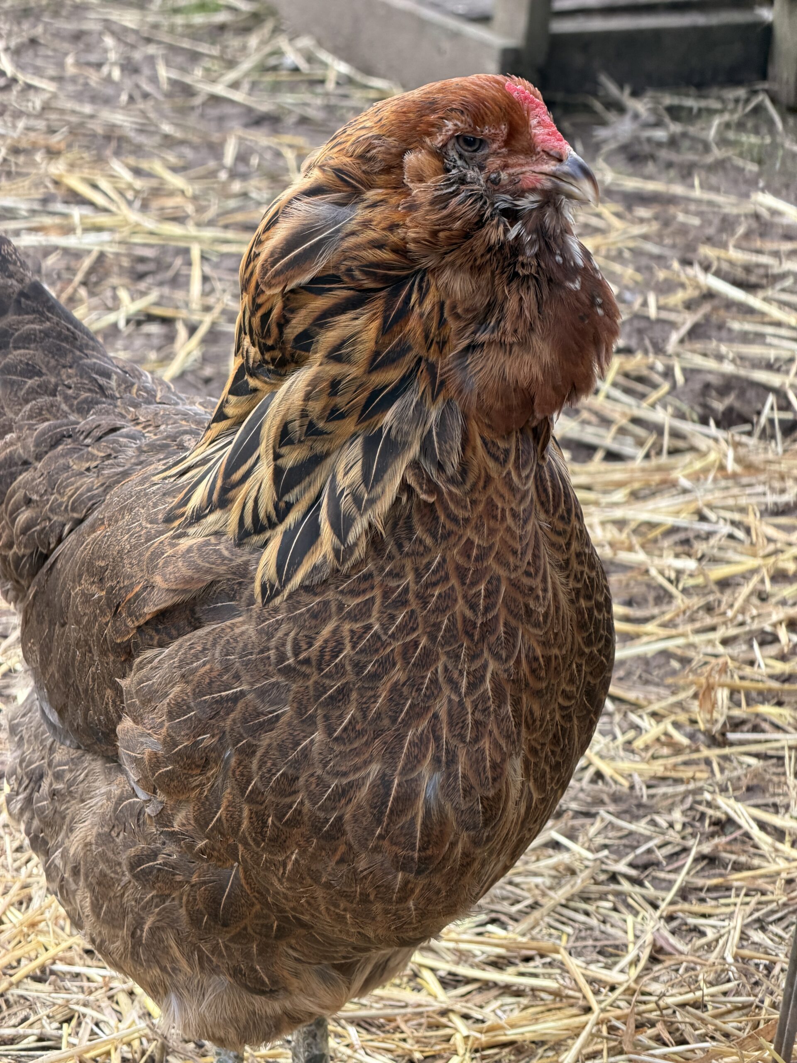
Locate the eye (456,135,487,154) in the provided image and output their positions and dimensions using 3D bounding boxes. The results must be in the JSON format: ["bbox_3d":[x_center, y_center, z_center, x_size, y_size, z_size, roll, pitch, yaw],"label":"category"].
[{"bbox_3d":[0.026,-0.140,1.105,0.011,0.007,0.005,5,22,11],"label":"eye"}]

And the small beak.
[{"bbox_3d":[0.063,-0.126,1.100,0.018,0.018,0.013,13,25,29],"label":"small beak"}]

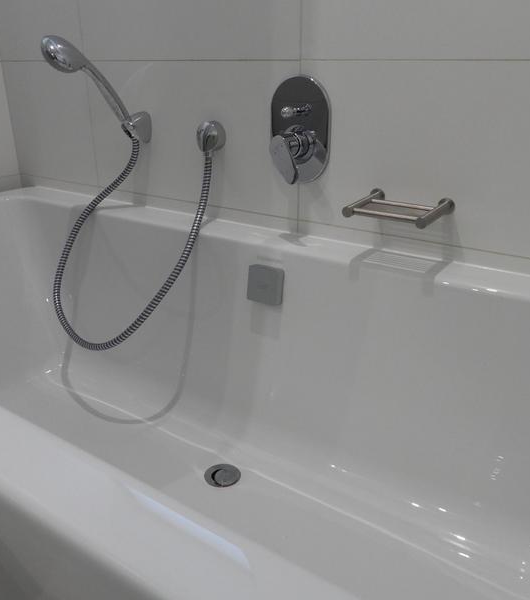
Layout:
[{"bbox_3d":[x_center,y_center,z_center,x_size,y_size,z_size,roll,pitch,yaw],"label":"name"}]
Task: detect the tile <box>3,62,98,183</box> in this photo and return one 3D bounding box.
[{"bbox_3d":[-0.565,-0.468,1.471,0.334,0.298,0.010,15,27,31],"label":"tile"}]

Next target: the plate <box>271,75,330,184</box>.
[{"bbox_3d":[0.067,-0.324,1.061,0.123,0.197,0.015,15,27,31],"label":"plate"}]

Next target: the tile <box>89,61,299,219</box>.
[{"bbox_3d":[-0.178,-0.368,1.235,0.590,0.298,0.010,15,27,31],"label":"tile"}]

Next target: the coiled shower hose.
[{"bbox_3d":[-0.309,-0.123,1.222,0.390,0.430,0.285,15,27,31],"label":"coiled shower hose"}]

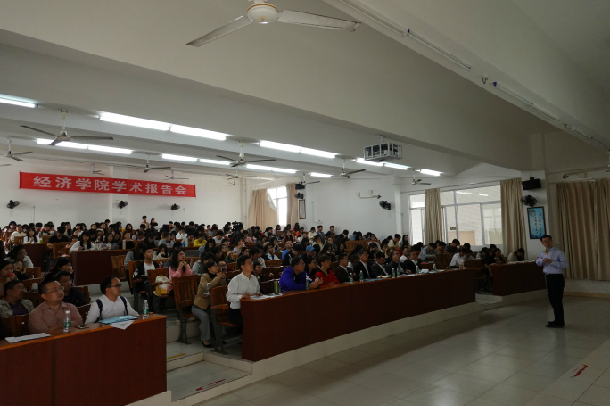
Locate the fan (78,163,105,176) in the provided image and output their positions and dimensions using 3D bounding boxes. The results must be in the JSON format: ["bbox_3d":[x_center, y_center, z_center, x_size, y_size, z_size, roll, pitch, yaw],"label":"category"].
[{"bbox_3d":[-8.374,-1.345,16.099,1.320,0.460,1.320,4,-8,-43],"label":"fan"}]

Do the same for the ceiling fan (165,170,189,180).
[{"bbox_3d":[-6.036,-1.268,18.548,1.380,0.460,1.380,-2,-5,0],"label":"ceiling fan"}]

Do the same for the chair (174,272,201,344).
[{"bbox_3d":[-1.730,1.689,6.533,0.650,0.970,0.540,-7,-8,41],"label":"chair"}]

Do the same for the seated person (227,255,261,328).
[{"bbox_3d":[-0.818,1.436,5.915,0.780,1.330,0.550,-6,-7,36],"label":"seated person"}]

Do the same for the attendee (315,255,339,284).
[{"bbox_3d":[0.398,1.527,6.994,0.660,1.240,0.500,-7,-8,40],"label":"attendee"}]

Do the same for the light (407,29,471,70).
[{"bbox_3d":[1.357,-1.495,4.011,1.220,0.070,0.060,3,-8,-43],"label":"light"}]

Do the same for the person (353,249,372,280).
[{"bbox_3d":[1.201,1.551,7.788,0.680,1.300,0.520,-7,-8,41],"label":"person"}]

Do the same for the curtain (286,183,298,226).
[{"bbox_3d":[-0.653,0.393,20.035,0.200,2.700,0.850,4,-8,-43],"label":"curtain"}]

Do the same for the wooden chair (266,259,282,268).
[{"bbox_3d":[-0.609,1.659,8.679,0.520,0.870,0.530,3,-7,-44],"label":"wooden chair"}]

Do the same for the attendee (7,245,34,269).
[{"bbox_3d":[-4.538,1.272,6.530,0.750,1.200,0.500,-6,-7,34],"label":"attendee"}]

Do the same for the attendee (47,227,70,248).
[{"bbox_3d":[-6.009,1.203,9.947,0.550,1.200,0.700,3,-7,-41],"label":"attendee"}]

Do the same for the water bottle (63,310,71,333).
[{"bbox_3d":[-2.203,1.090,3.764,0.064,0.200,0.064,-5,-6,37],"label":"water bottle"}]

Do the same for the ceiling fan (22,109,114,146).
[{"bbox_3d":[-3.792,-1.196,6.365,1.300,0.520,1.220,3,-8,-43],"label":"ceiling fan"}]

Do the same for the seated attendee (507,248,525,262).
[{"bbox_3d":[5.875,1.820,11.308,0.500,1.130,0.780,3,-7,-40],"label":"seated attendee"}]

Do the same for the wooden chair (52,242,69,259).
[{"bbox_3d":[-5.631,1.412,9.476,0.500,0.880,0.530,3,-7,-44],"label":"wooden chair"}]

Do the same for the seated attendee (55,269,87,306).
[{"bbox_3d":[-2.832,1.443,4.800,0.750,1.250,0.520,-6,-7,34],"label":"seated attendee"}]

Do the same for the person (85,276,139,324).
[{"bbox_3d":[-2.074,1.398,4.379,0.720,1.180,0.580,-6,-7,40],"label":"person"}]

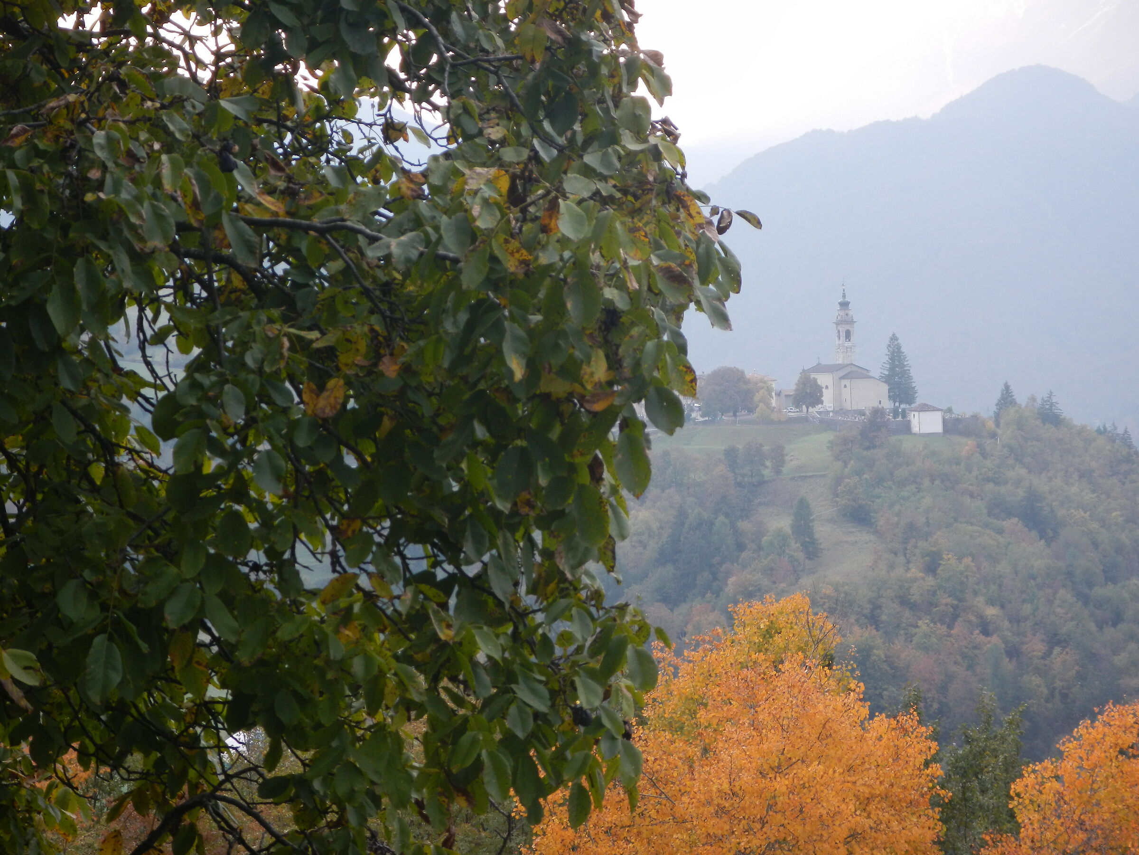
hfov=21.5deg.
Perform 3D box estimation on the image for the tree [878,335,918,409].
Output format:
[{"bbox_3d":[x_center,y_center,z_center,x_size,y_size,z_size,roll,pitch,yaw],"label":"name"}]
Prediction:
[{"bbox_3d":[93.465,-15.788,850.000,10.300,22.000,10.300,0,0,0],"label":"tree"}]

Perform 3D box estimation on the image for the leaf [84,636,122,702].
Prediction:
[{"bbox_3d":[-0.934,0.481,6.000,0.077,0.140,0.022,8,-15,0],"label":"leaf"}]

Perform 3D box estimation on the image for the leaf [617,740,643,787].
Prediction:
[{"bbox_3d":[0.125,0.689,6.150,0.047,0.106,0.018,-6,-16,-19],"label":"leaf"}]

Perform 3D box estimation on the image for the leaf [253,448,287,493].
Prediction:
[{"bbox_3d":[-0.626,0.093,6.250,0.061,0.098,0.018,-18,-15,0],"label":"leaf"}]

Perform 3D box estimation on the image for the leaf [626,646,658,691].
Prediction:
[{"bbox_3d":[0.149,0.494,6.150,0.057,0.098,0.018,-20,-15,0],"label":"leaf"}]

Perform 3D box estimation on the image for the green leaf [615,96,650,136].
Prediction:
[{"bbox_3d":[0.130,-0.634,6.100,0.071,0.086,0.030,0,-15,0],"label":"green leaf"}]

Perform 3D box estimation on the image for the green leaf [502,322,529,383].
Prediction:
[{"bbox_3d":[-0.116,-0.164,6.500,0.054,0.133,0.030,-9,0,-1],"label":"green leaf"}]

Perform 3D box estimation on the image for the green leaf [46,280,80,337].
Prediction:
[{"bbox_3d":[-1.048,-0.247,6.200,0.065,0.118,0.018,-11,-15,0],"label":"green leaf"}]

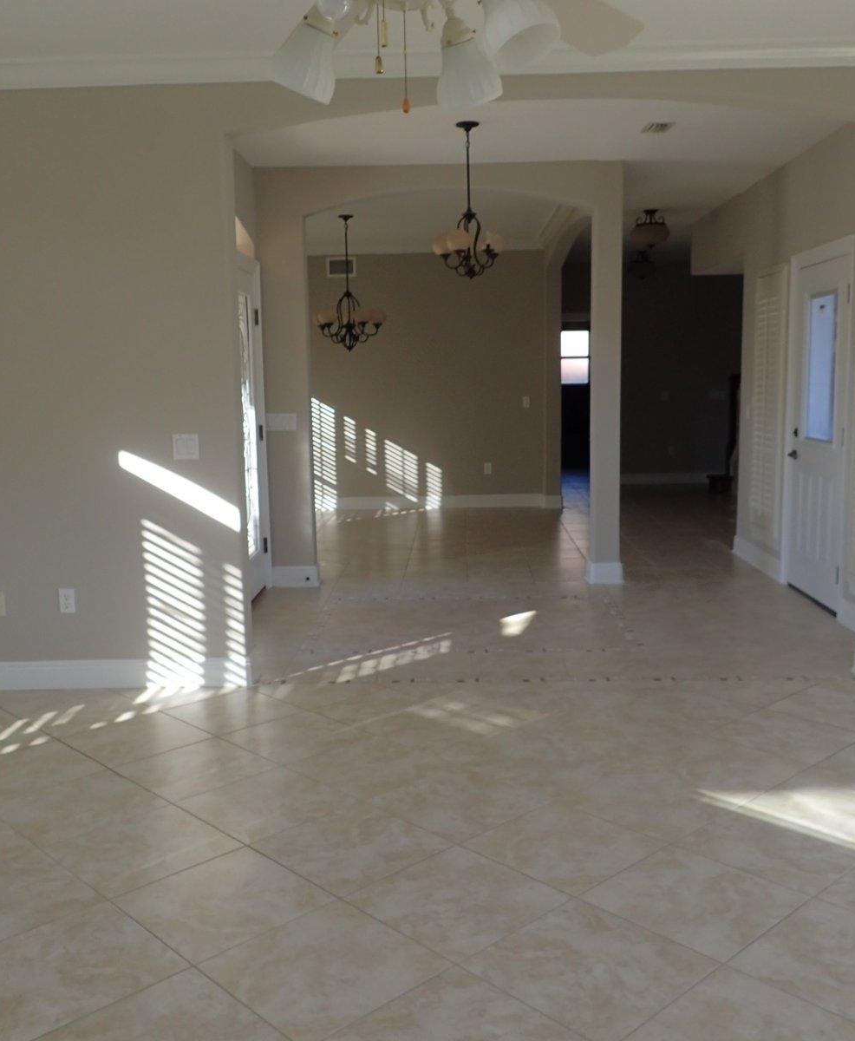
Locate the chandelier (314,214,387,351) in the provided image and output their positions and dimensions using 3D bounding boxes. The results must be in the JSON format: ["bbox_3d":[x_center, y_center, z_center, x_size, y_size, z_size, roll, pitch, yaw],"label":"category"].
[{"bbox_3d":[-0.662,-1.994,8.470,0.599,1.122,0.599,-1,8,2],"label":"chandelier"}]

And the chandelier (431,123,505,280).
[{"bbox_3d":[0.222,-1.740,5.487,0.382,0.821,0.382,-1,8,2],"label":"chandelier"}]

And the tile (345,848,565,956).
[{"bbox_3d":[0.082,1.030,2.728,0.452,0.010,0.452,-8,10,-43],"label":"tile"}]

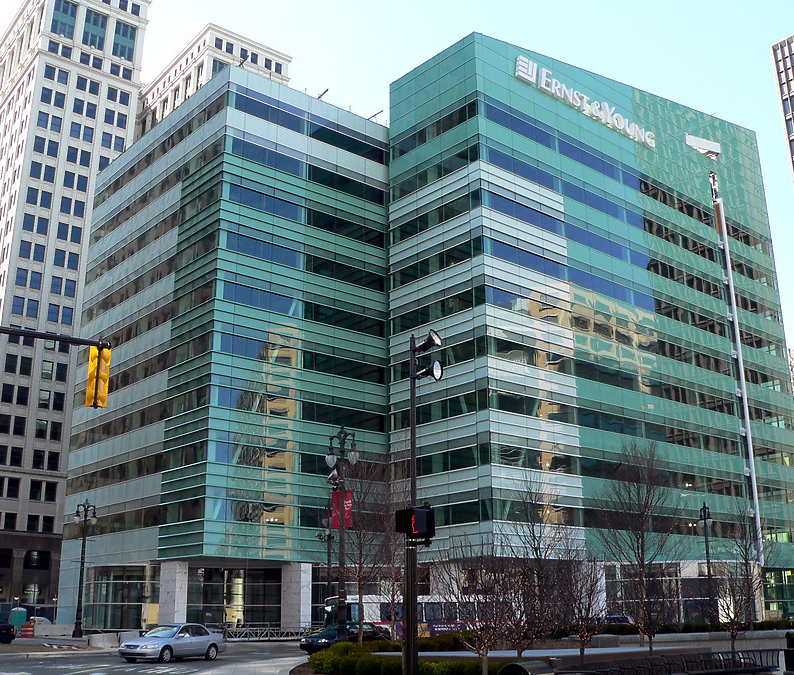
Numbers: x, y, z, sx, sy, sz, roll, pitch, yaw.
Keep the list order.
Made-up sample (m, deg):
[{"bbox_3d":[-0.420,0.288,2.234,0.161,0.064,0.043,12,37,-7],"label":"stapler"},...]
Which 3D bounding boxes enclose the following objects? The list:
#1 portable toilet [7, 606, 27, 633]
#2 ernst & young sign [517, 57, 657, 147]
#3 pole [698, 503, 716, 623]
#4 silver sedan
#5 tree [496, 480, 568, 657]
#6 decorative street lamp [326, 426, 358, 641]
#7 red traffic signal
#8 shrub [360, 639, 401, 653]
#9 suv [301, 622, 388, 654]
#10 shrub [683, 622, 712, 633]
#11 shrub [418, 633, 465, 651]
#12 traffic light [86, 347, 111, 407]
[{"bbox_3d":[-32.969,24.644,81.422,1.150,2.300,1.200,10,-20,-30],"label":"portable toilet"},{"bbox_3d":[18.224,-21.872,87.317,20.679,2.450,0.400,14,-22,-38],"label":"ernst & young sign"},{"bbox_3d":[22.360,16.483,67.080,0.650,9.500,1.250,9,-20,-29],"label":"pole"},{"bbox_3d":[-8.549,11.687,35.971,1.790,1.445,4.800,-9,-19,25],"label":"silver sedan"},{"bbox_3d":[5.417,9.064,37.613,2.800,7.112,2.800,-3,-17,8],"label":"tree"},{"bbox_3d":[-2.468,8.749,41.691,1.600,9.816,0.620,-12,-21,34],"label":"decorative street lamp"},{"bbox_3d":[0.283,2.841,14.299,0.550,0.520,0.420,10,-20,-31],"label":"red traffic signal"},{"bbox_3d":[-0.678,12.655,38.476,1.850,0.538,1.100,0,-17,0],"label":"shrub"},{"bbox_3d":[-2.630,15.050,46.878,1.870,1.520,4.800,-12,-21,34],"label":"suv"},{"bbox_3d":[13.591,13.182,42.473,1.350,0.500,0.900,6,-18,-19],"label":"shrub"},{"bbox_3d":[1.583,10.812,33.288,1.750,0.660,1.100,1,-17,-5],"label":"shrub"},{"bbox_3d":[-5.285,0.727,16.569,0.360,1.080,0.420,6,-18,-19],"label":"traffic light"}]

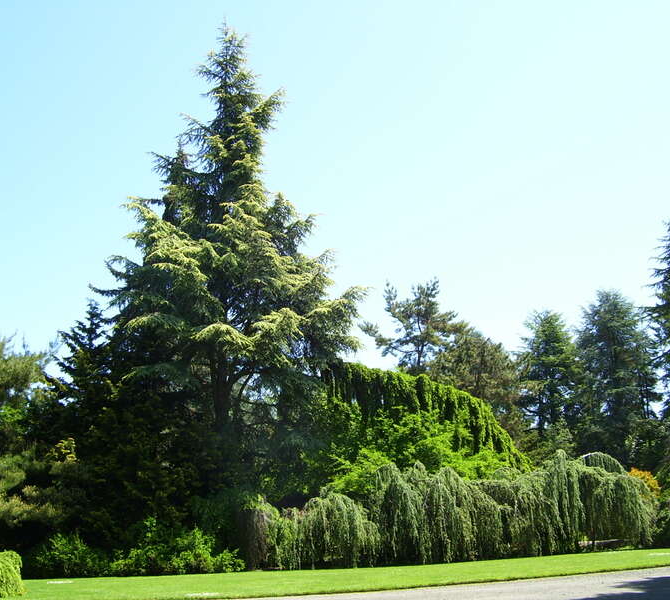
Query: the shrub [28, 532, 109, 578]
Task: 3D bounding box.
[{"bbox_3d":[-6.440,6.161,20.105,2.000,1.050,1.800,0,-14,0],"label":"shrub"}]

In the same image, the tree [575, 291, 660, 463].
[{"bbox_3d":[20.343,7.768,59.913,6.200,17.320,6.200,0,-14,0],"label":"tree"}]

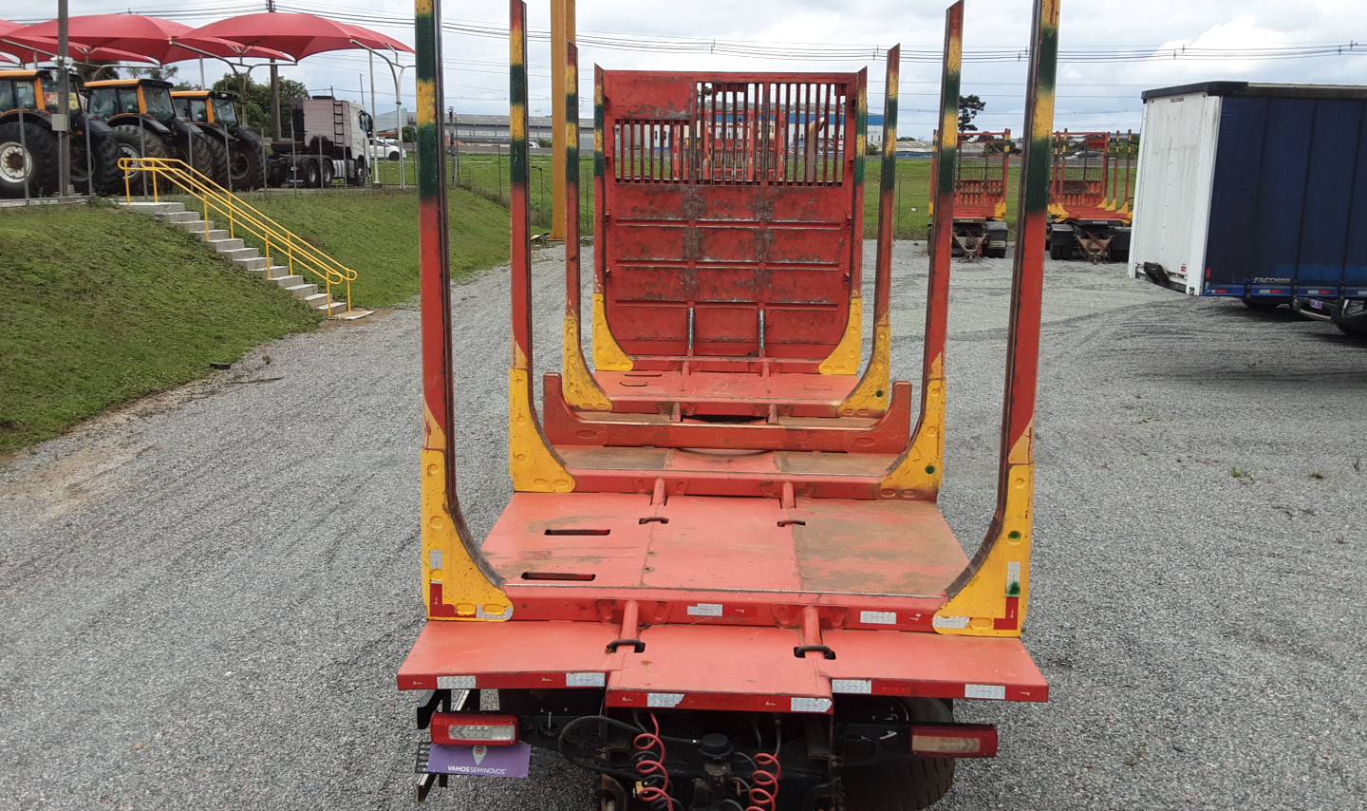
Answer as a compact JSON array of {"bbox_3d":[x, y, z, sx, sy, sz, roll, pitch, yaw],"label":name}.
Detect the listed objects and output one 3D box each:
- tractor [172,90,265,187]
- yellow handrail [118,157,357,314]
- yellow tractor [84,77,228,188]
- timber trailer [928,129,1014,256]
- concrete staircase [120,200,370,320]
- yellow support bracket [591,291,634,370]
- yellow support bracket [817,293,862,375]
[{"bbox_3d":[-14.463,-8.182,34.079,4.000,3.020,2.200,5,13,20],"label":"tractor"},{"bbox_3d":[-9.133,-3.501,22.967,4.821,3.094,0.971,3,13,8],"label":"yellow handrail"},{"bbox_3d":[-14.671,-7.436,30.455,4.000,3.020,2.200,5,13,20],"label":"yellow tractor"},{"bbox_3d":[10.021,-7.420,38.266,2.600,4.100,8.000,4,13,15],"label":"timber trailer"},{"bbox_3d":[-9.045,-3.027,23.056,4.811,2.293,1.111,3,13,8],"label":"concrete staircase"},{"bbox_3d":[-0.690,-0.726,10.759,0.395,0.760,0.130,1,12,2],"label":"yellow support bracket"},{"bbox_3d":[1.506,-0.695,10.689,0.395,0.760,0.130,1,12,2],"label":"yellow support bracket"}]

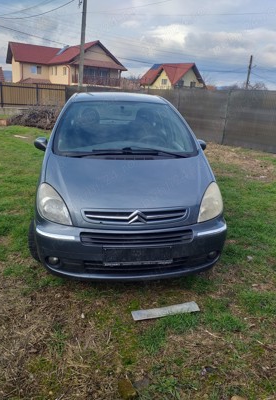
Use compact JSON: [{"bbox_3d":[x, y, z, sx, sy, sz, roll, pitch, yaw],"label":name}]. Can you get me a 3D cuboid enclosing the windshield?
[{"bbox_3d":[-0.142,-0.787,3.399,1.490,0.500,0.980,-1,19,-8],"label":"windshield"}]

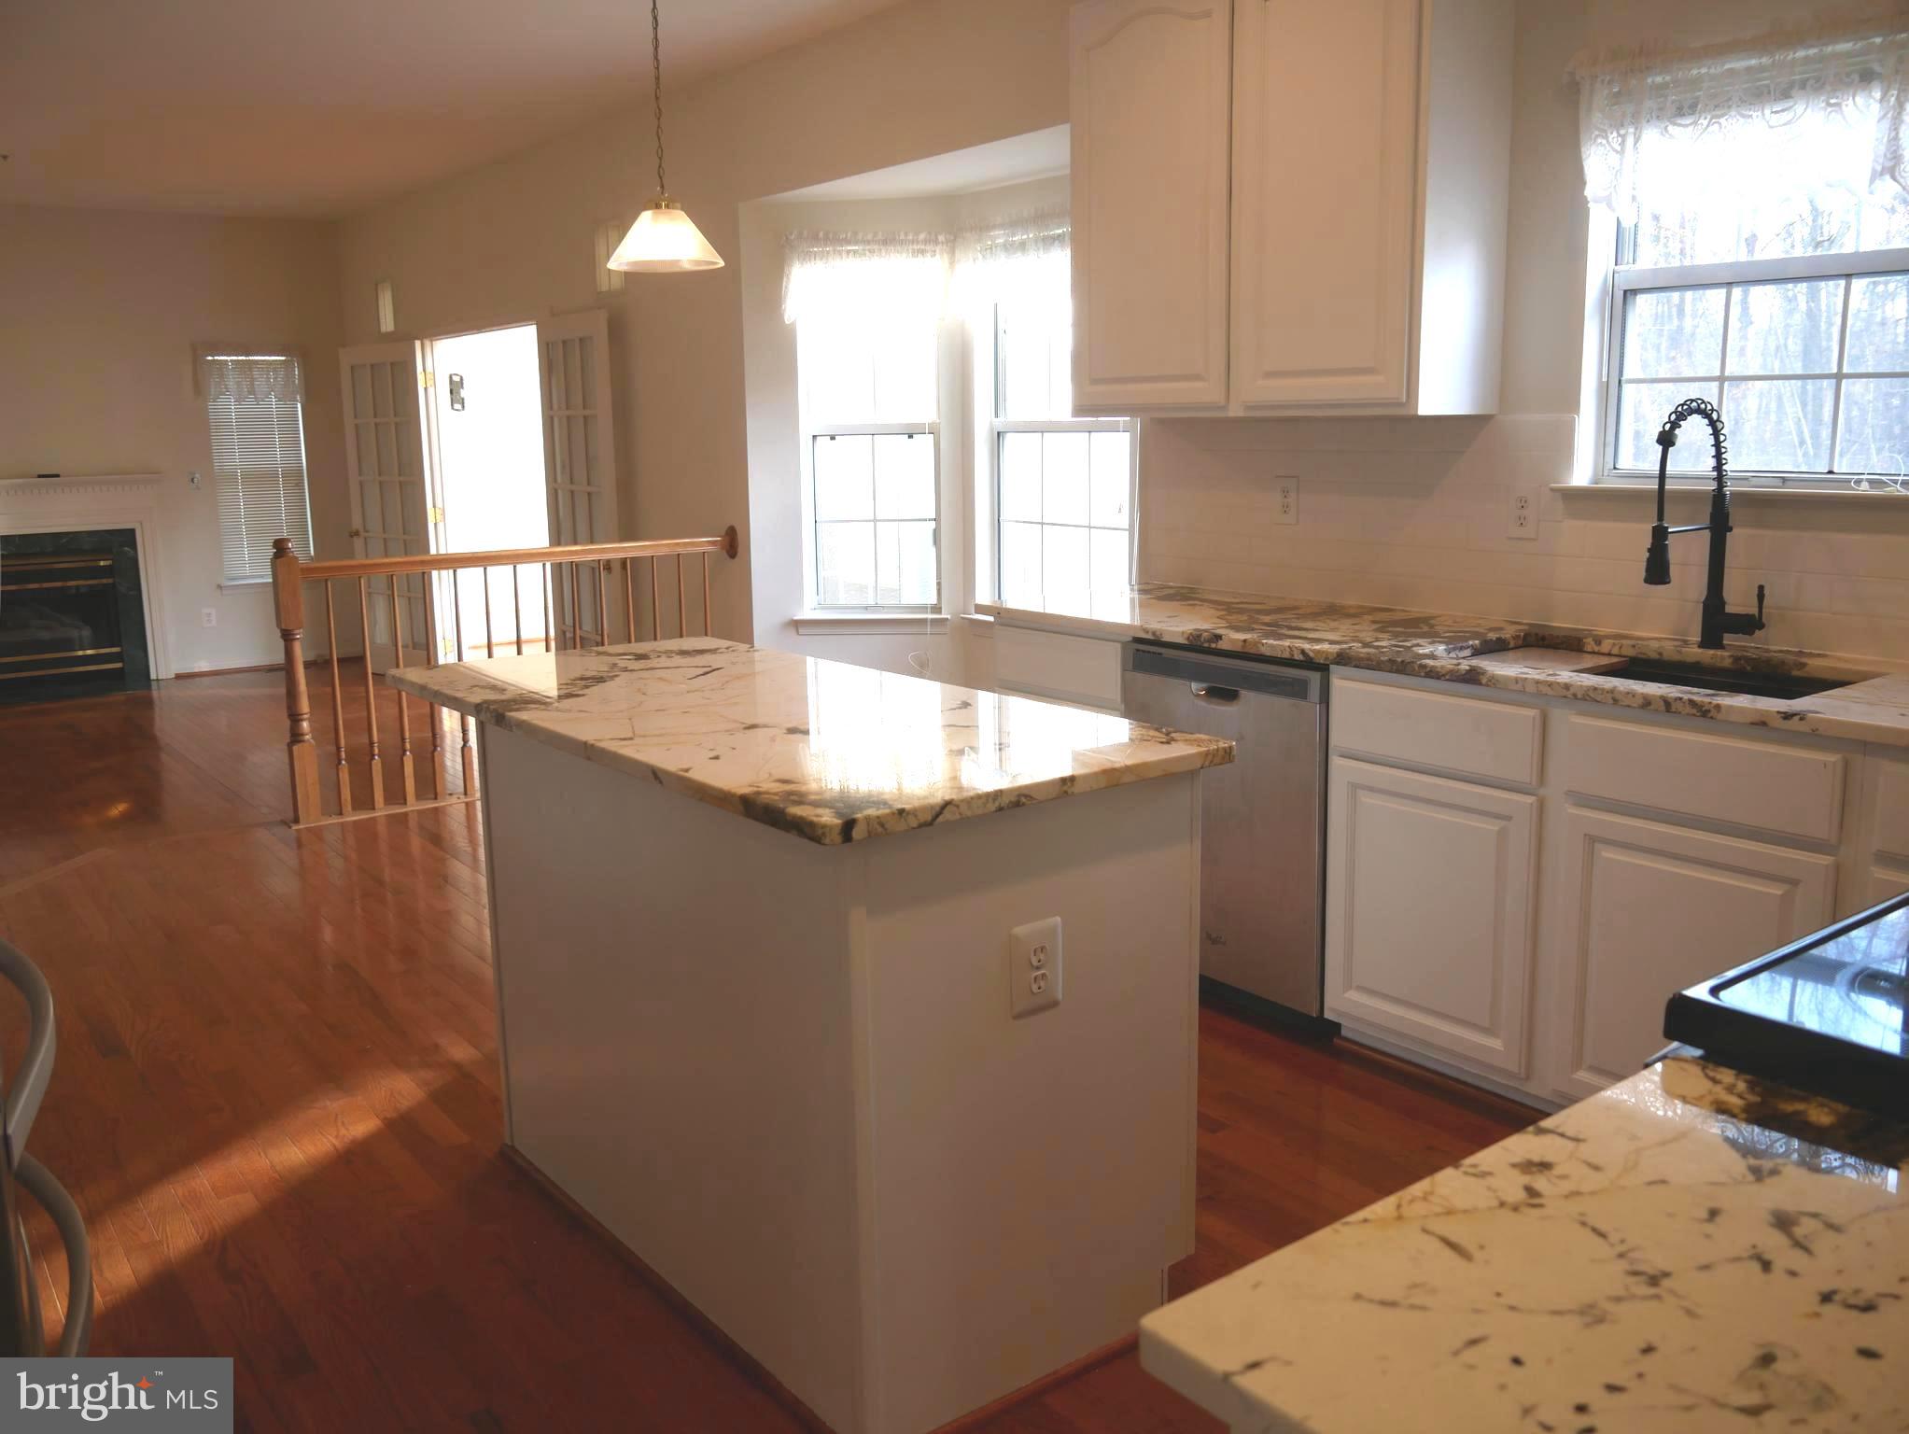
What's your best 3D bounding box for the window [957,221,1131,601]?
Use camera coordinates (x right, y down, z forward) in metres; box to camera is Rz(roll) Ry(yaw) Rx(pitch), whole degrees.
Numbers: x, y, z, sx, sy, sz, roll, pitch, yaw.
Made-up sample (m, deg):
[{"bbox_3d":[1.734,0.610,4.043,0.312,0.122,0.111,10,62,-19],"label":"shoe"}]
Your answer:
[{"bbox_3d":[0.342,-1.066,5.633,0.130,1.480,0.870,-9,14,-37],"label":"window"}]

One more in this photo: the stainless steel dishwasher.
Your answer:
[{"bbox_3d":[0.827,0.233,3.717,0.600,0.820,0.600,-9,14,-37],"label":"stainless steel dishwasher"}]

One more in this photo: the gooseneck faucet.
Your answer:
[{"bbox_3d":[1.466,-0.365,2.999,0.290,0.500,0.135,-9,14,-37],"label":"gooseneck faucet"}]

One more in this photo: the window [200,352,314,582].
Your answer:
[{"bbox_3d":[-4.357,-1.564,9.758,0.620,1.420,0.120,-9,14,-37],"label":"window"}]

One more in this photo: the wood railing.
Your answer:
[{"bbox_3d":[-1.654,-0.220,5.979,1.840,1.020,0.100,-9,14,-37],"label":"wood railing"}]

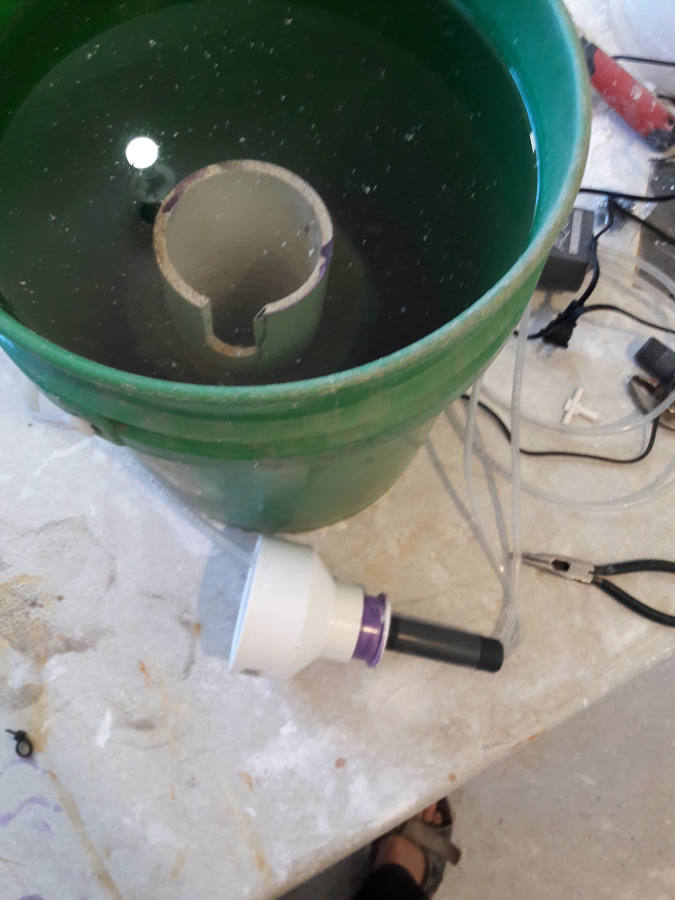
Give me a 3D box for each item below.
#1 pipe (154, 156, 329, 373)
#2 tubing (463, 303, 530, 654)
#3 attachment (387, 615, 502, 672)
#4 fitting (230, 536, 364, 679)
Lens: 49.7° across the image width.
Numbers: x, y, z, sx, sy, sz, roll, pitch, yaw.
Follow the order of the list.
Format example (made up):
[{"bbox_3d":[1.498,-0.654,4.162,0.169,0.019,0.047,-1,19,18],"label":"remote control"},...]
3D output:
[{"bbox_3d":[-0.049,-0.086,0.422,0.088,0.136,0.088,2,74,-3],"label":"pipe"},{"bbox_3d":[0.124,0.025,0.567,0.055,0.140,0.240,-1,74,-3],"label":"tubing"},{"bbox_3d":[0.087,0.156,0.583,0.096,0.028,0.028,14,73,-9],"label":"attachment"},{"bbox_3d":[-0.028,0.127,0.565,0.089,0.101,0.101,14,73,-9],"label":"fitting"}]

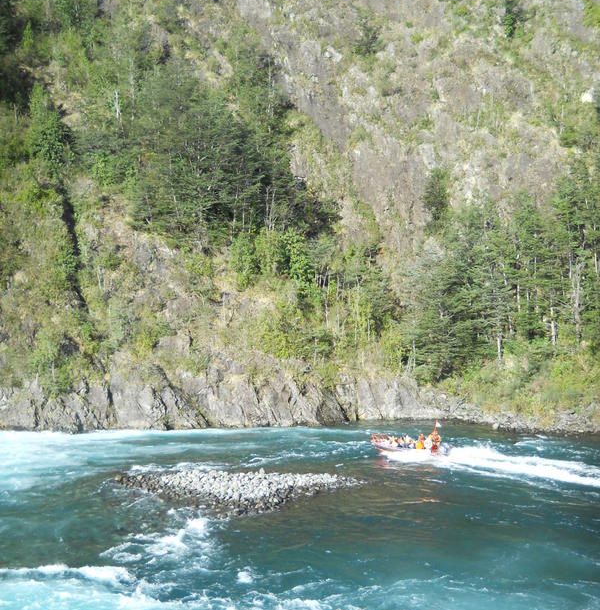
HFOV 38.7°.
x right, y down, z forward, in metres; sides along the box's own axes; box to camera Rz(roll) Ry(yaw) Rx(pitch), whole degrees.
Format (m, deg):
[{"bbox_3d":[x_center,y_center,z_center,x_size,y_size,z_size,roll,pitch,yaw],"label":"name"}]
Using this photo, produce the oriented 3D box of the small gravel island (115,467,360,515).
[{"bbox_3d":[-4.400,12.400,60.000,17.600,1.100,11.500,-1,0,0],"label":"small gravel island"}]

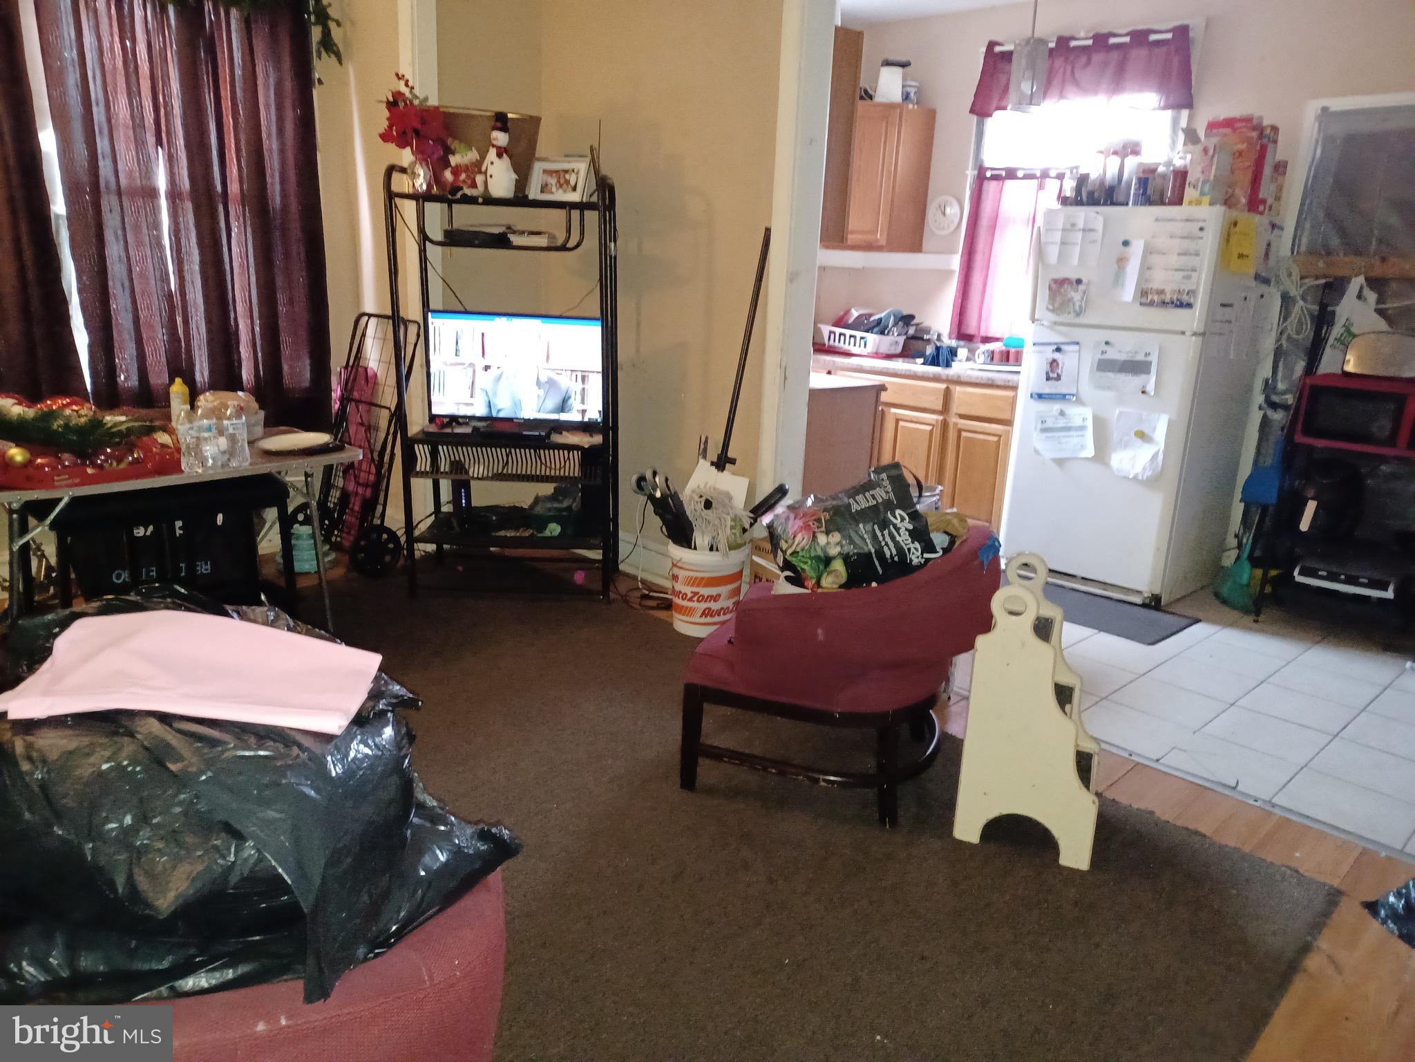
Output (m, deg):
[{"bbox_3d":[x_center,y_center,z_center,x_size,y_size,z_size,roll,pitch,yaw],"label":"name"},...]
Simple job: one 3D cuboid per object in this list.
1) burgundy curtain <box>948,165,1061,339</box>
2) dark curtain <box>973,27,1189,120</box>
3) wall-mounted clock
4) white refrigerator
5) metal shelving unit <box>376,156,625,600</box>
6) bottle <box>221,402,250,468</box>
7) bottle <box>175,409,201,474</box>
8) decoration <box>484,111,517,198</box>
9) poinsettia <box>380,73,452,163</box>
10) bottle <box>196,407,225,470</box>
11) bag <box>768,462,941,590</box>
[{"bbox_3d":[1.558,-1.435,5.382,0.080,0.910,0.550,-13,22,-42],"label":"burgundy curtain"},{"bbox_3d":[1.778,-2.201,4.926,0.090,0.370,1.110,-13,22,-42],"label":"dark curtain"},{"bbox_3d":[1.306,-1.733,5.618,0.040,0.212,0.215,-13,22,-42],"label":"wall-mounted clock"},{"bbox_3d":[1.965,-0.600,4.670,0.700,1.655,0.750,-13,22,-42],"label":"white refrigerator"},{"bbox_3d":[-0.814,-0.594,4.254,0.860,1.710,0.400,2,16,0],"label":"metal shelving unit"},{"bbox_3d":[-1.581,-0.317,3.415,0.068,0.205,0.068,-13,22,-42],"label":"bottle"},{"bbox_3d":[-1.690,-0.290,3.315,0.068,0.205,0.068,-13,22,-42],"label":"bottle"},{"bbox_3d":[-0.786,-1.431,3.893,0.120,0.305,0.100,8,17,19],"label":"decoration"},{"bbox_3d":[-1.109,-1.566,3.895,0.270,0.330,0.230,2,16,0],"label":"poinsettia"},{"bbox_3d":[-1.645,-0.304,3.367,0.068,0.205,0.068,-13,22,-42],"label":"bottle"},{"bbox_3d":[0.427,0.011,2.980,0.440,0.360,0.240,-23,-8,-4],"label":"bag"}]

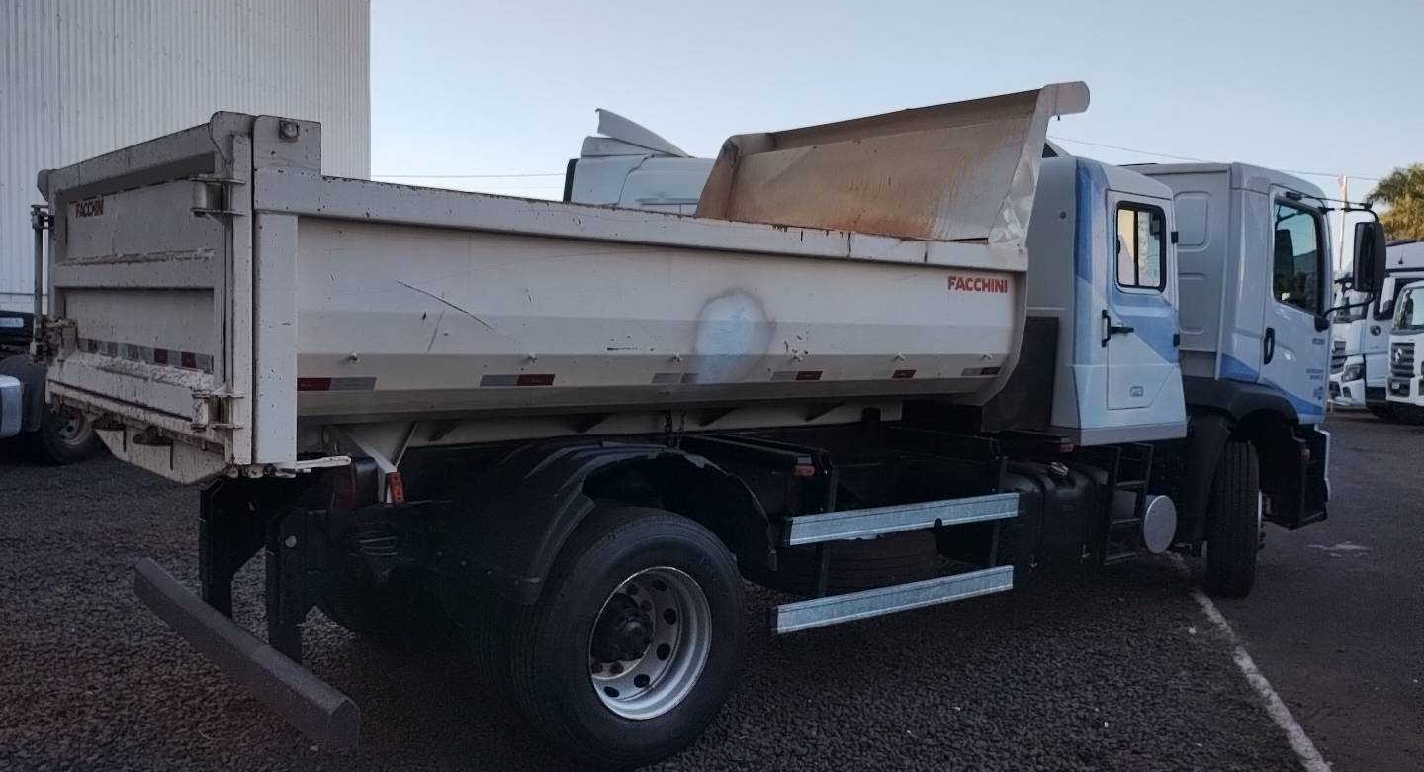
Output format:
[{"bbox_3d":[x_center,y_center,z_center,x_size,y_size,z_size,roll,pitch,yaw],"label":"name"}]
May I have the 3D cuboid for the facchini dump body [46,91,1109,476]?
[{"bbox_3d":[-0.513,-0.700,5.630,4.360,1.810,2.440,-1,5,-40],"label":"facchini dump body"}]

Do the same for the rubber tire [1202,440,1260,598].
[{"bbox_3d":[3.510,0.903,7.763,0.285,1.010,1.010,3,4,25],"label":"rubber tire"}]

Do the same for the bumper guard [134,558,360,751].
[{"bbox_3d":[-1.942,0.996,4.596,0.100,0.170,2.440,-1,5,-40],"label":"bumper guard"}]

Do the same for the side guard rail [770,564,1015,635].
[{"bbox_3d":[0.909,0.995,5.465,1.660,0.125,0.055,-1,5,-40],"label":"side guard rail"}]

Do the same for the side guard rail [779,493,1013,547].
[{"bbox_3d":[0.951,0.619,5.466,1.630,0.125,0.055,-1,5,-40],"label":"side guard rail"}]

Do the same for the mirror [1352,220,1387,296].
[{"bbox_3d":[4.505,-0.873,7.875,0.110,0.490,0.200,1,4,-14],"label":"mirror"}]

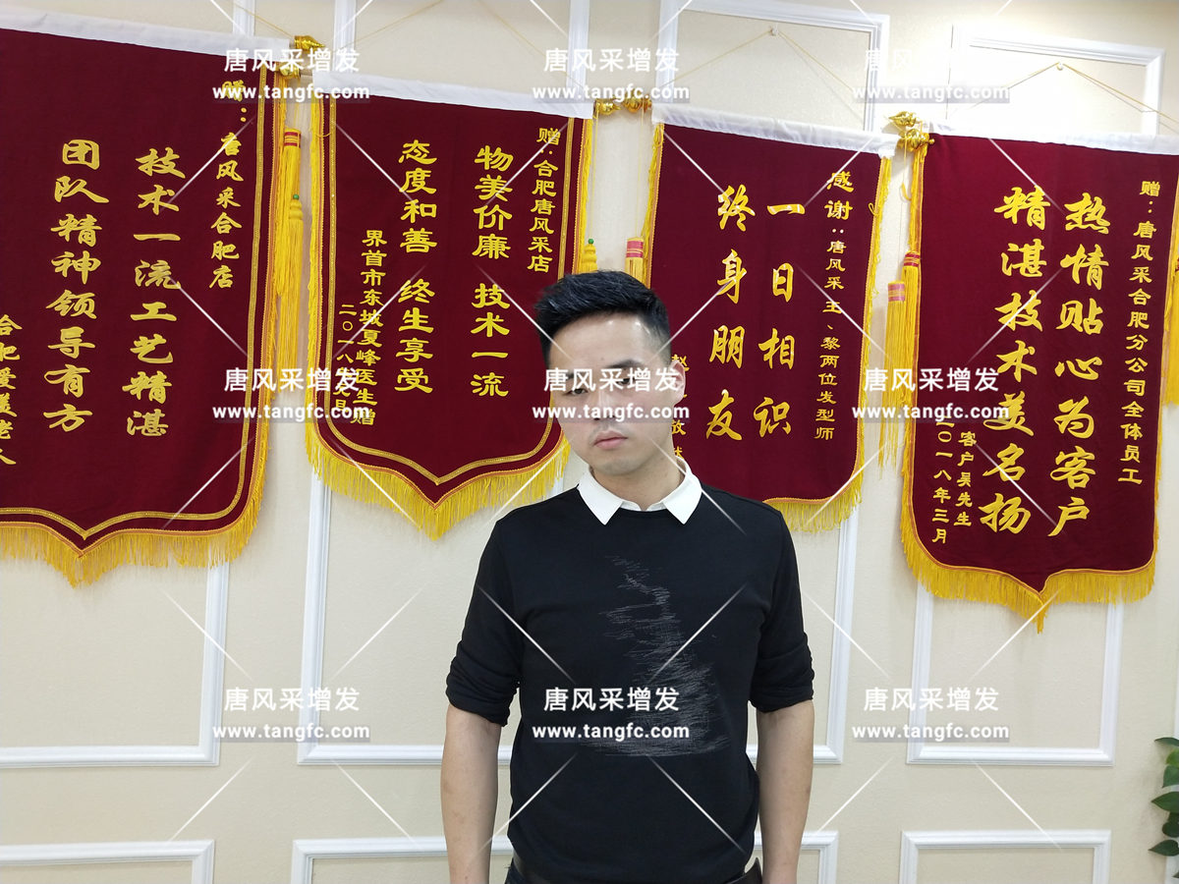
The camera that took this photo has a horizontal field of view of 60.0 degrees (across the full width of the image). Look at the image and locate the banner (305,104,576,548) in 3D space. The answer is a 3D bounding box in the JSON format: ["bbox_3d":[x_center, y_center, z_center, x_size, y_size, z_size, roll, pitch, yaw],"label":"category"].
[{"bbox_3d":[-0.280,-0.234,1.974,0.532,0.850,0.030,3,2,-9],"label":"banner"}]

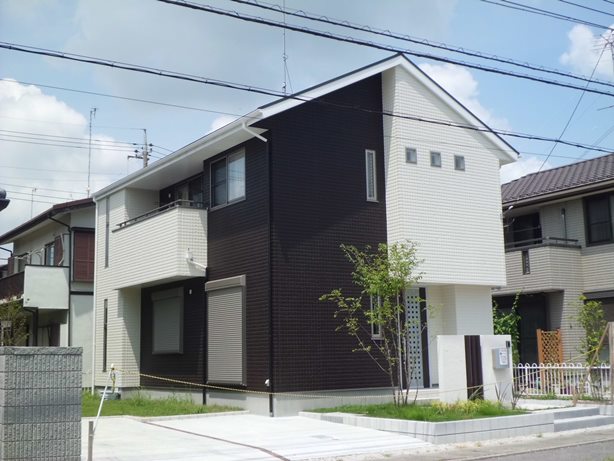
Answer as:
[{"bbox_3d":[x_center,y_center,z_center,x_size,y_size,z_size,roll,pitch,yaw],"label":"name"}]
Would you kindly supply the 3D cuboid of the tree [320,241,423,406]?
[{"bbox_3d":[1.346,1.922,16.758,1.950,3.471,1.750,4,-10,-33],"label":"tree"}]

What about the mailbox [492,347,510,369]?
[{"bbox_3d":[3.825,2.497,16.400,0.290,0.400,0.180,4,-10,-33],"label":"mailbox"}]

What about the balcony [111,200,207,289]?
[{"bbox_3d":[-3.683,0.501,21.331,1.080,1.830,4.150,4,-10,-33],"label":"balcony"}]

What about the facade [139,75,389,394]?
[{"bbox_3d":[-1.345,0.225,20.957,3.150,7.250,6.850,4,-10,-33],"label":"facade"}]

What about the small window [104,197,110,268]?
[{"bbox_3d":[-5.700,0.080,23.819,0.120,1.980,0.360,4,-10,-33],"label":"small window"}]

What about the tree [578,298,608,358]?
[{"bbox_3d":[6.776,2.763,19.631,0.680,2.415,0.660,4,-10,-33],"label":"tree"}]

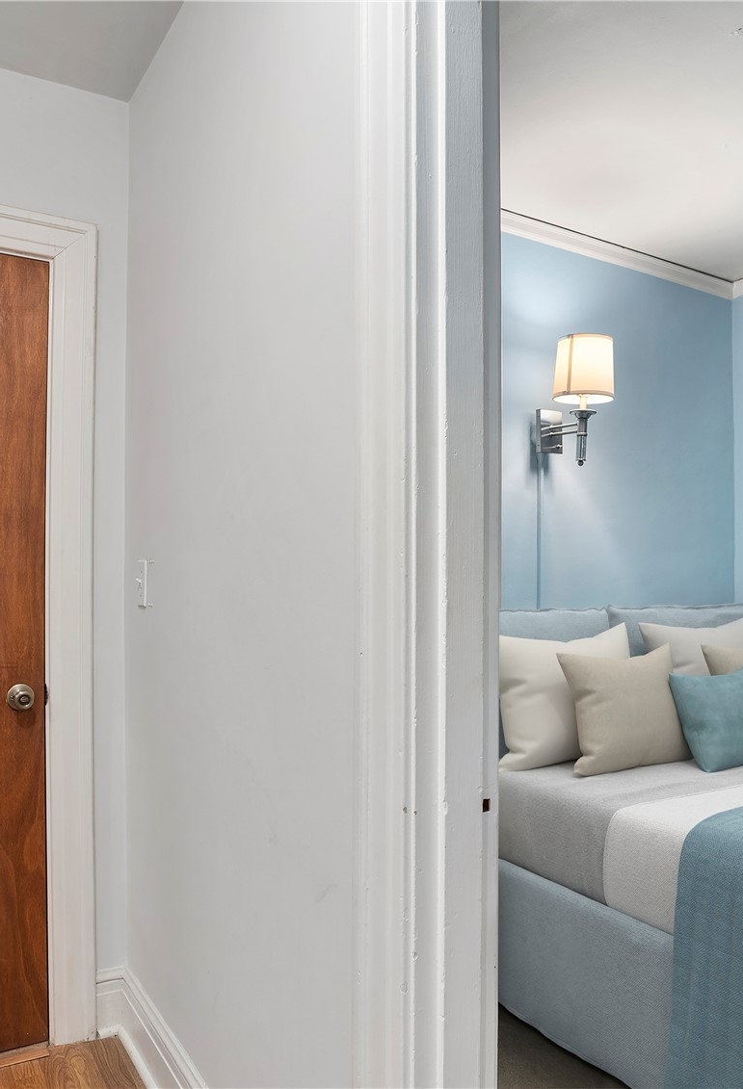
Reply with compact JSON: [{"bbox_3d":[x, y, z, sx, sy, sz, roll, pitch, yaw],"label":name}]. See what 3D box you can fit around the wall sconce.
[{"bbox_3d":[0.716,-0.482,2.670,0.211,0.420,0.245,1,-1,-32],"label":"wall sconce"}]

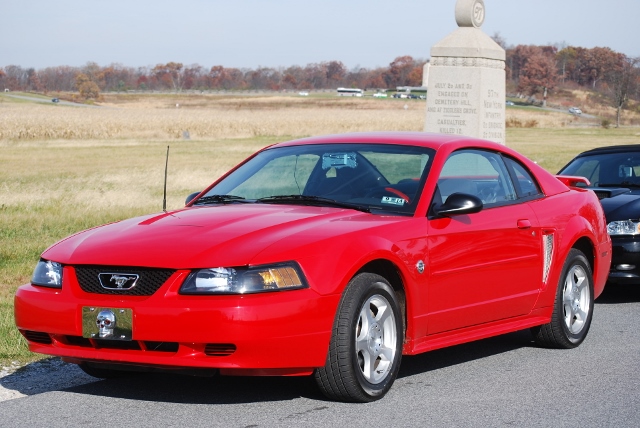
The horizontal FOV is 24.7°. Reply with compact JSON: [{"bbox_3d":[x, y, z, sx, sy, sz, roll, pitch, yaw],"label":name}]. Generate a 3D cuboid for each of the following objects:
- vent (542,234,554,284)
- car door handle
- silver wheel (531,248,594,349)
[{"bbox_3d":[1.404,0.270,8.957,0.050,0.310,0.120,1,2,42],"label":"vent"},{"bbox_3d":[1.207,0.060,8.610,0.040,0.056,0.135,0,2,32],"label":"car door handle"},{"bbox_3d":[1.567,0.547,9.464,0.230,0.650,0.650,0,2,32],"label":"silver wheel"}]

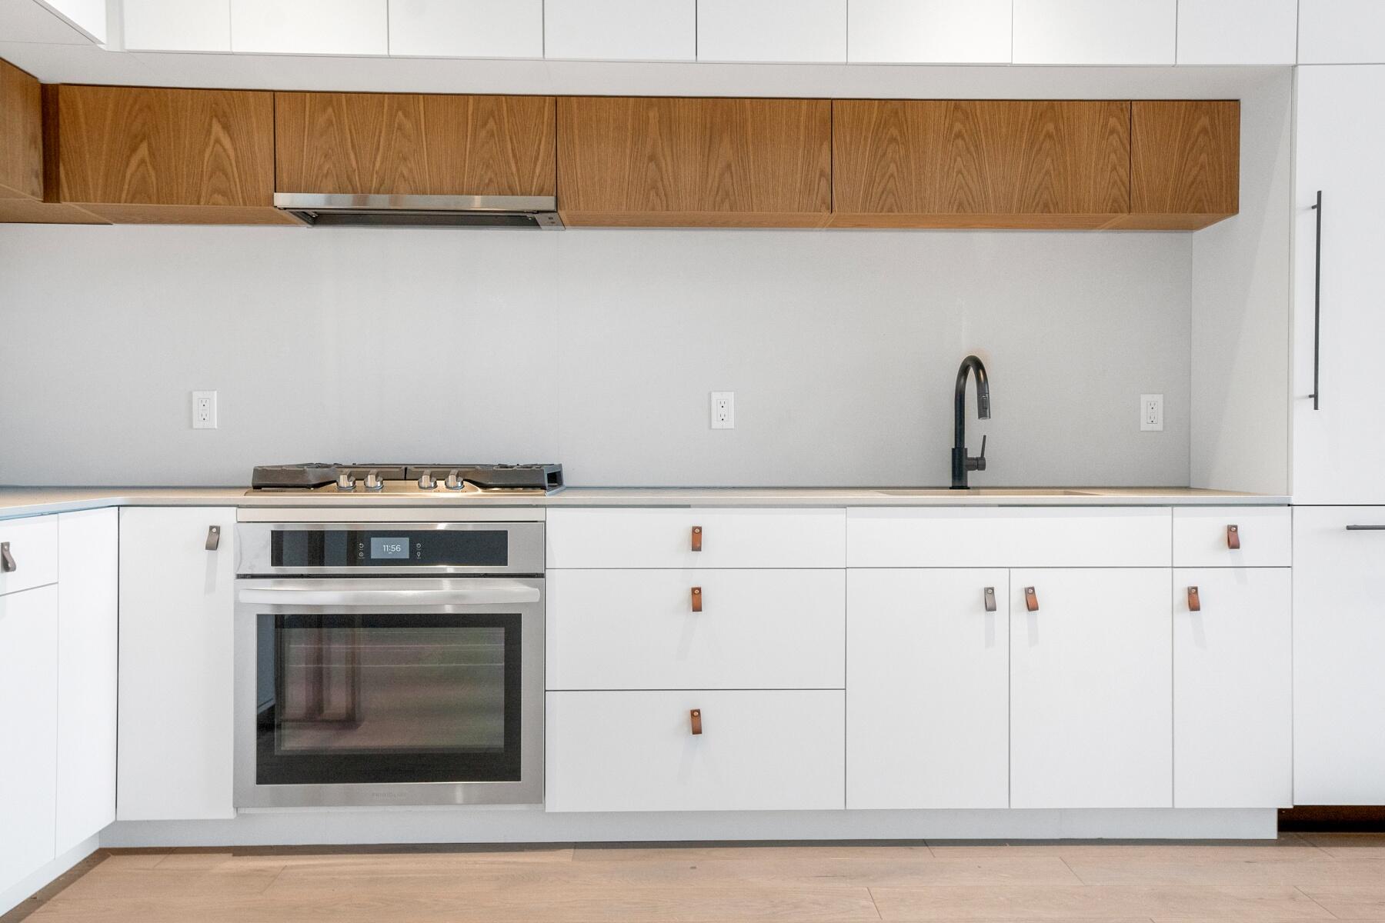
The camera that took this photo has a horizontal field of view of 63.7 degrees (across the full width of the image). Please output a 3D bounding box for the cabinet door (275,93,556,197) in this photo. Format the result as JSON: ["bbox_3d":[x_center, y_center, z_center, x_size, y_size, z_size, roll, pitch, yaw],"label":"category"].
[{"bbox_3d":[-0.759,-0.870,3.076,0.766,0.279,0.020,0,1,-2],"label":"cabinet door"}]

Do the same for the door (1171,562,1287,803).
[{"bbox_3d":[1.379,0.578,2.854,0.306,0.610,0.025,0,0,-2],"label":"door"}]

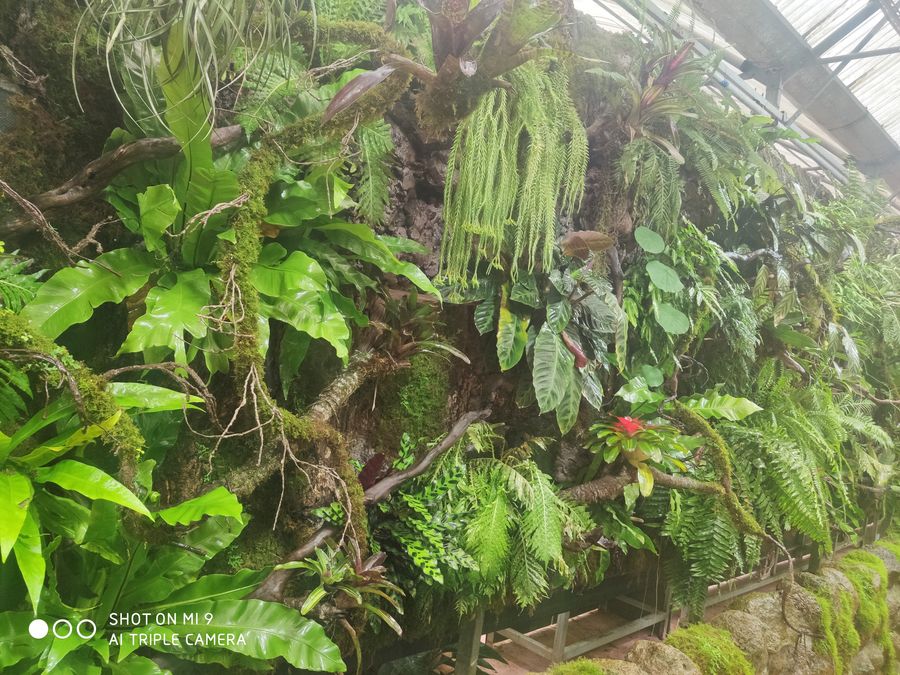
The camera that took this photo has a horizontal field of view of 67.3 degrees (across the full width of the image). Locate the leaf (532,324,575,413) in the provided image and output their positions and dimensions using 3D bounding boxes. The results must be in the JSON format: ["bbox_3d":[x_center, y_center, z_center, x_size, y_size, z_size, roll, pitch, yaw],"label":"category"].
[{"bbox_3d":[0.352,0.105,2.300,0.140,0.300,0.090,6,-5,-9],"label":"leaf"}]

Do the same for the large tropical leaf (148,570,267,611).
[{"bbox_3d":[-0.620,0.636,1.700,0.320,0.110,0.130,7,-5,-14],"label":"large tropical leaf"}]

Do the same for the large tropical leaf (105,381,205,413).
[{"bbox_3d":[-0.731,0.149,1.650,0.270,0.080,0.110,6,-5,-11],"label":"large tropical leaf"}]

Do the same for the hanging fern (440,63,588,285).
[{"bbox_3d":[0.207,-0.537,2.200,0.410,0.670,0.320,7,-5,-17],"label":"hanging fern"}]

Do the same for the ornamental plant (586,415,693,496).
[{"bbox_3d":[0.687,0.428,2.450,0.340,0.260,0.330,7,-5,-17],"label":"ornamental plant"}]

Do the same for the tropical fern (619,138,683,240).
[{"bbox_3d":[0.805,-0.599,2.700,0.220,0.370,0.190,7,-5,-17],"label":"tropical fern"}]

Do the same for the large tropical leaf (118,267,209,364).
[{"bbox_3d":[-0.739,-0.057,1.750,0.210,0.220,0.150,7,-5,-17],"label":"large tropical leaf"}]

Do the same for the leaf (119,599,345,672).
[{"bbox_3d":[-0.517,0.705,1.600,0.500,0.140,0.190,7,-5,-14],"label":"leaf"}]

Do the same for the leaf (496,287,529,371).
[{"bbox_3d":[0.213,-0.031,2.300,0.110,0.290,0.090,6,-5,-11],"label":"leaf"}]

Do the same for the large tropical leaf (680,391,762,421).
[{"bbox_3d":[1.104,0.277,2.750,0.340,0.120,0.150,6,-5,-11],"label":"large tropical leaf"}]

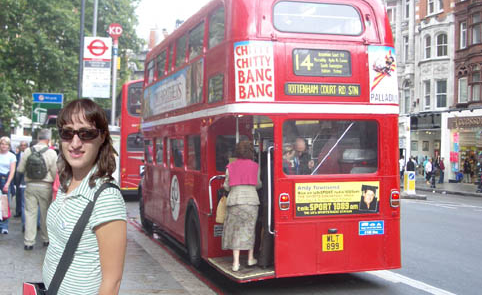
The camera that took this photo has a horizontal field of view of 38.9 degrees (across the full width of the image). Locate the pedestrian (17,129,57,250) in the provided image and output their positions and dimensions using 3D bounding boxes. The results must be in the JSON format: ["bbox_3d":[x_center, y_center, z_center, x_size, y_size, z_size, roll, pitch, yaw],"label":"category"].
[{"bbox_3d":[-3.074,0.619,10.300,0.600,1.790,0.460,1,-1,-9],"label":"pedestrian"}]

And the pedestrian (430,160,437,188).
[{"bbox_3d":[11.998,1.589,42.500,0.480,1.700,0.380,0,-1,40],"label":"pedestrian"}]

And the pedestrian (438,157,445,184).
[{"bbox_3d":[13.245,1.538,45.000,0.480,1.720,0.360,1,-1,-34],"label":"pedestrian"}]

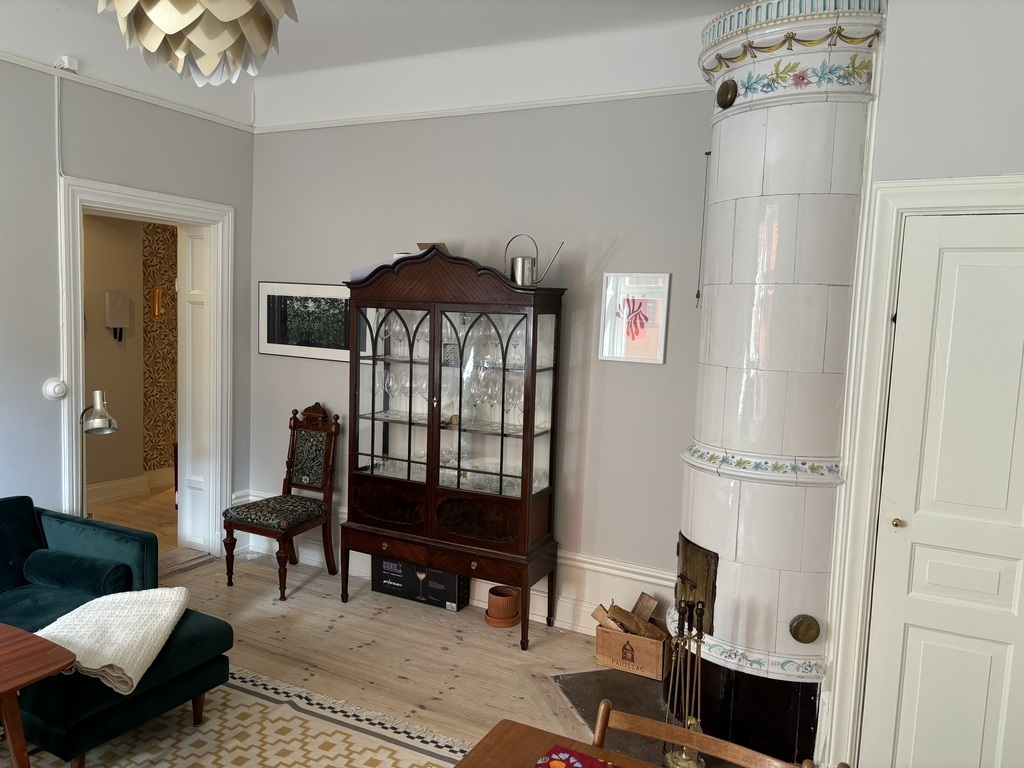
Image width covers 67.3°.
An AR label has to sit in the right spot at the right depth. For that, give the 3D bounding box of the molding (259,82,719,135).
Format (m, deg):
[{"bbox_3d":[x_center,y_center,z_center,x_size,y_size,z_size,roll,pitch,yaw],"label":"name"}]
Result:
[{"bbox_3d":[-0.339,-1.478,4.196,2.872,0.036,0.030,5,6,27],"label":"molding"}]

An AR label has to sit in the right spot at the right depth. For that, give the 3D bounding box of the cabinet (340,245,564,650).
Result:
[{"bbox_3d":[-0.337,0.276,4.100,1.157,1.962,0.373,5,6,27],"label":"cabinet"}]

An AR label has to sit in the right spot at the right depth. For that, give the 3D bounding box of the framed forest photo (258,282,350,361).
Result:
[{"bbox_3d":[-1.199,-0.383,4.727,0.945,0.460,0.020,5,6,27],"label":"framed forest photo"}]

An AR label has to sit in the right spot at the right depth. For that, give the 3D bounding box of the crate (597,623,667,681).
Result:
[{"bbox_3d":[0.601,1.244,3.687,0.324,0.188,0.254,5,6,27],"label":"crate"}]

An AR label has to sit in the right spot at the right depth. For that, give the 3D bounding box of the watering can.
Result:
[{"bbox_3d":[0.109,-0.606,3.805,0.308,0.266,0.125,4,6,20],"label":"watering can"}]

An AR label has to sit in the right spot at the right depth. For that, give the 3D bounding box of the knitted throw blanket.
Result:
[{"bbox_3d":[-1.487,0.934,2.800,0.410,0.174,0.682,1,6,-11],"label":"knitted throw blanket"}]

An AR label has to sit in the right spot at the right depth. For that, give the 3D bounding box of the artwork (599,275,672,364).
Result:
[{"bbox_3d":[0.602,-0.324,3.786,0.332,0.432,0.020,5,6,27],"label":"artwork"}]

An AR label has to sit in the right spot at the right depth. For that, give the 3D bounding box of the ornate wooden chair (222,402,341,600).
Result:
[{"bbox_3d":[-1.329,0.649,4.552,0.462,1.049,0.531,5,6,27],"label":"ornate wooden chair"}]

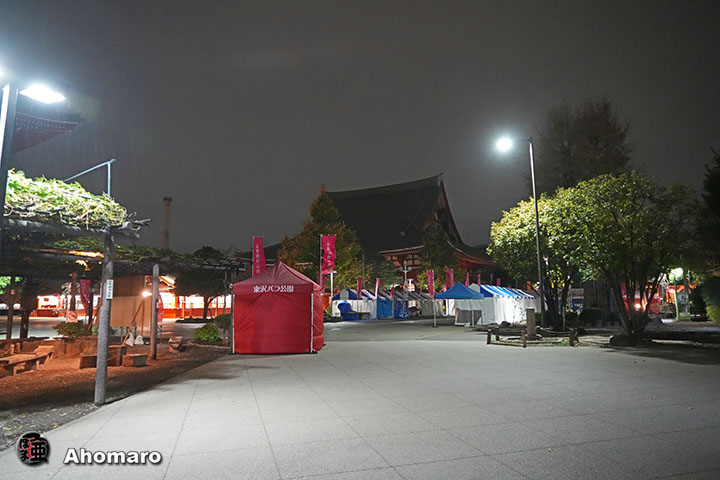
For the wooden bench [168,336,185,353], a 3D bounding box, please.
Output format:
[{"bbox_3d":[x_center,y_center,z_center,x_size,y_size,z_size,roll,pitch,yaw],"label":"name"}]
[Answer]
[{"bbox_3d":[-6.124,3.456,15.950,0.420,0.420,2.000,1,-7,-16],"label":"wooden bench"}]

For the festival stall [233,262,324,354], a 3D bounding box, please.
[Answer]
[{"bbox_3d":[-2.653,2.203,16.159,2.500,2.920,2.500,-2,-7,3],"label":"festival stall"}]

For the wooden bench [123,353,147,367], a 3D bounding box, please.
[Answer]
[{"bbox_3d":[-5.834,3.097,12.446,0.520,0.340,0.420,-6,-8,31],"label":"wooden bench"}]

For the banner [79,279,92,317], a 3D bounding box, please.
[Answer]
[{"bbox_3d":[-12.485,2.666,21.872,0.550,1.720,0.080,1,-8,-17],"label":"banner"}]

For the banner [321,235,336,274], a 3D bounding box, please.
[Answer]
[{"bbox_3d":[-1.178,0.549,18.077,0.600,1.520,0.060,-2,-7,6],"label":"banner"}]

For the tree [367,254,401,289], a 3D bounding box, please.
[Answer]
[{"bbox_3d":[2.938,5.375,60.000,4.600,7.000,4.600,-1,-7,0],"label":"tree"}]

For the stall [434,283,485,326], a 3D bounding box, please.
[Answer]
[{"bbox_3d":[5.934,3.814,28.531,2.300,2.620,2.300,-5,-8,26],"label":"stall"}]

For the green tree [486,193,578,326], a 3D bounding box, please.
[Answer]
[{"bbox_3d":[7.735,0.975,20.800,4.400,5.700,4.400,-1,-7,0],"label":"green tree"}]

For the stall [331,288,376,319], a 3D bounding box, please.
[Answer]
[{"bbox_3d":[-0.536,5.280,39.600,2.750,2.500,2.600,-6,-8,32],"label":"stall"}]

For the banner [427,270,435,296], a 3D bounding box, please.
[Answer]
[{"bbox_3d":[4.406,2.719,30.000,0.460,1.650,0.080,-1,-7,0],"label":"banner"}]

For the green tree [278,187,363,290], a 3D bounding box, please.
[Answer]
[{"bbox_3d":[-4.476,1.170,54.295,9.400,14.700,9.200,-1,-7,0],"label":"green tree"}]

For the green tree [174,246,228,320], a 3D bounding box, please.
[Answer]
[{"bbox_3d":[-12.713,3.489,38.500,4.300,5.900,4.300,-1,-7,0],"label":"green tree"}]

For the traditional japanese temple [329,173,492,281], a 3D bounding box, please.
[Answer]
[{"bbox_3d":[3.229,0.630,109.511,45.500,29.200,46.000,-5,-8,28],"label":"traditional japanese temple"}]

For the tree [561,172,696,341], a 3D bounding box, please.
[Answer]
[{"bbox_3d":[9.565,0.552,17.100,4.600,5.750,4.600,-1,-7,0],"label":"tree"}]

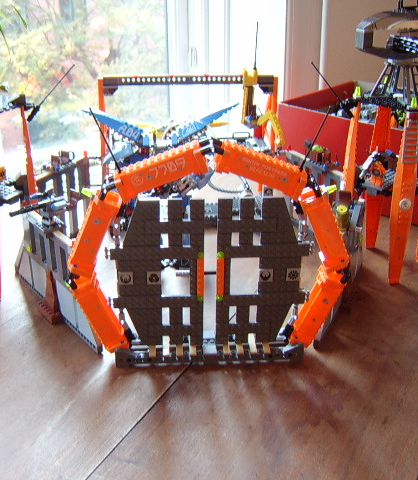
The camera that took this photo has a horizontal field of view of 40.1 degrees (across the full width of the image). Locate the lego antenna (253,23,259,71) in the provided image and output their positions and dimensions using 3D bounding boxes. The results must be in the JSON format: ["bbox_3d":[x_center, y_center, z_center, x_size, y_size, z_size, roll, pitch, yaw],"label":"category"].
[{"bbox_3d":[0.074,-0.301,0.893,0.007,0.075,0.007,-1,23,-5],"label":"lego antenna"}]

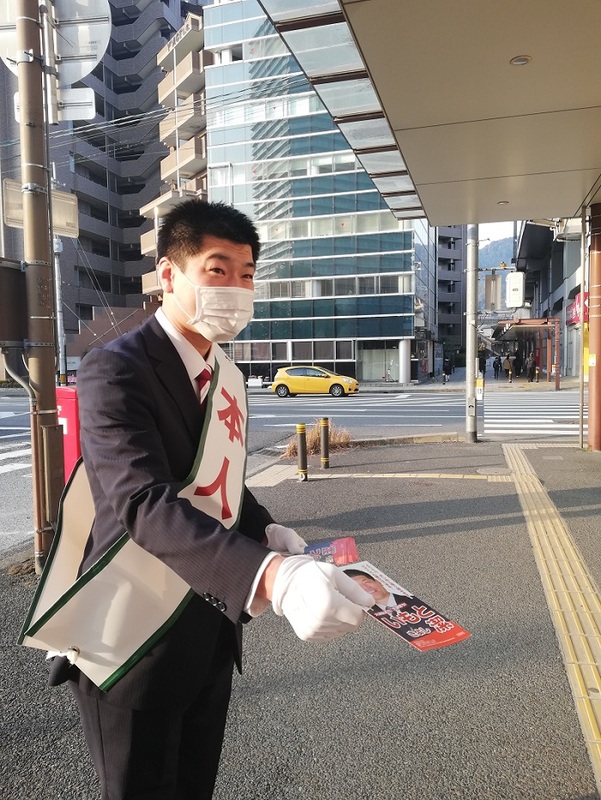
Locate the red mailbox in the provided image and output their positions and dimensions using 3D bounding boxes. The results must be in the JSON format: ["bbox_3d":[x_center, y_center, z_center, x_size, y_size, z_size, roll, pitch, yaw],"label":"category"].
[{"bbox_3d":[-1.755,0.523,4.903,0.480,1.270,0.470,2,4,34],"label":"red mailbox"}]

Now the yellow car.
[{"bbox_3d":[0.725,-0.855,27.850,3.995,1.445,1.695,0,4,15],"label":"yellow car"}]

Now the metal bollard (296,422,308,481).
[{"bbox_3d":[0.032,0.649,7.414,0.116,0.710,0.116,-1,4,0],"label":"metal bollard"}]

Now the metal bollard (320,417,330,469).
[{"bbox_3d":[0.340,0.597,8.245,0.113,0.700,0.113,-1,4,0],"label":"metal bollard"}]

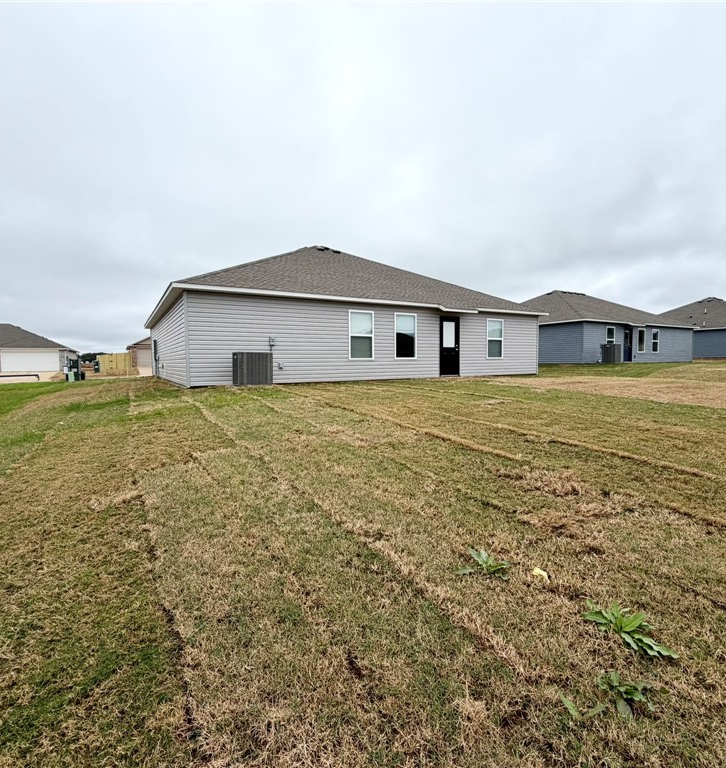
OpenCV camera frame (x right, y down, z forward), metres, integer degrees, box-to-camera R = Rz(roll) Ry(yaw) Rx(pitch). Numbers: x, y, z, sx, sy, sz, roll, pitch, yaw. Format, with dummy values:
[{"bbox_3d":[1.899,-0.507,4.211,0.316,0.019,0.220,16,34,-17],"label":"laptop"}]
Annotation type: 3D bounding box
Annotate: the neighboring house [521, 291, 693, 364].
[{"bbox_3d":[15.177,-4.256,31.626,14.280,5.380,12.400,-3,4,-30],"label":"neighboring house"}]

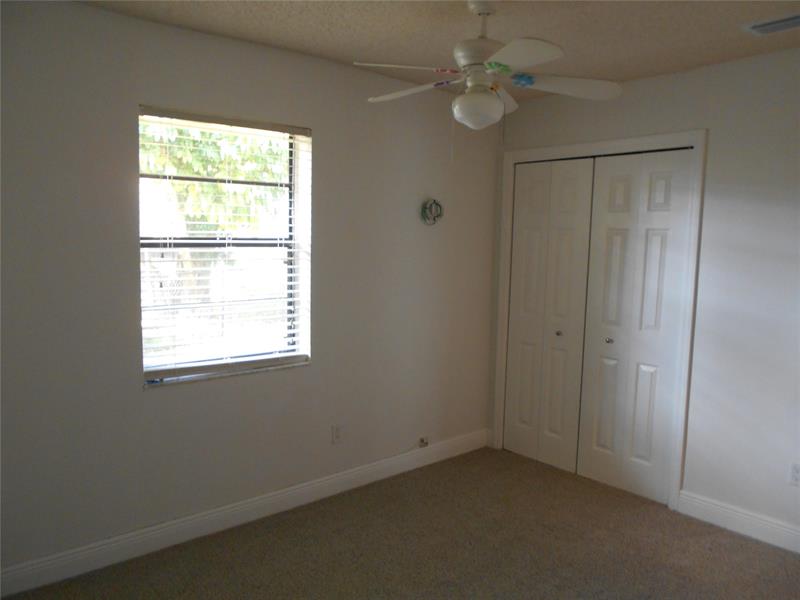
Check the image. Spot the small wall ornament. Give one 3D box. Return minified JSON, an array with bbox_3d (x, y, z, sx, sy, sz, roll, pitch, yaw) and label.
[{"bbox_3d":[0.201,-0.563,3.820,0.165,0.157,0.040,-4,8,-40],"label":"small wall ornament"}]

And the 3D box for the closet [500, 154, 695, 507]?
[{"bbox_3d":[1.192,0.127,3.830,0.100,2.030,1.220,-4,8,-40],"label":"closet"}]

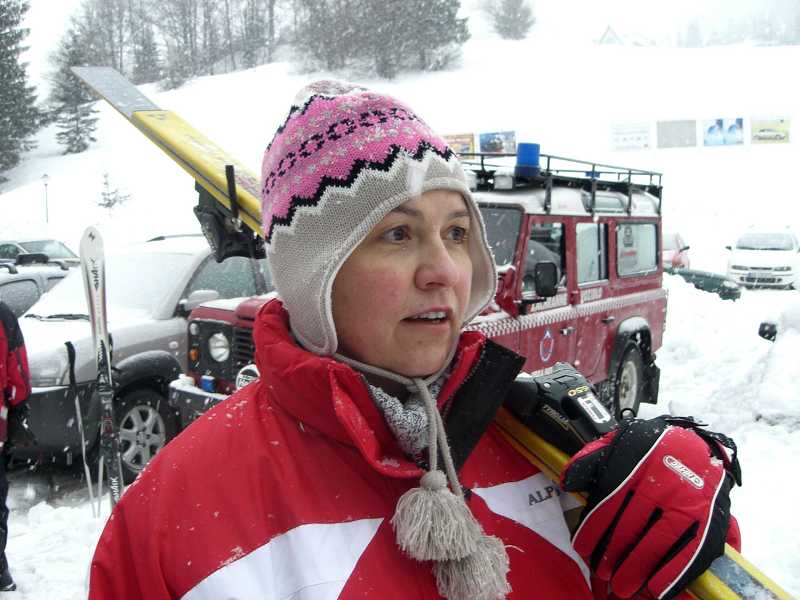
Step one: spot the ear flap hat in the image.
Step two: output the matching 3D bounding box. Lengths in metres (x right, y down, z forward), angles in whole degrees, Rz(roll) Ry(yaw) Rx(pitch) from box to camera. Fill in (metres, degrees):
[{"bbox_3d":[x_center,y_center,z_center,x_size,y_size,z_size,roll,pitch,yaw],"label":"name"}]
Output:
[{"bbox_3d":[-0.019,-0.072,0.790,0.200,0.260,0.230,-4,3,-37],"label":"ear flap hat"}]

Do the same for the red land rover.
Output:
[{"bbox_3d":[0.552,0.063,6.543,1.780,2.170,4.550,5,7,33],"label":"red land rover"}]

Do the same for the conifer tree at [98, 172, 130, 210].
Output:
[{"bbox_3d":[-22.837,-8.569,70.000,2.500,3.200,2.500,1,6,0],"label":"conifer tree"}]

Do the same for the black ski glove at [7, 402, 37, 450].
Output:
[{"bbox_3d":[-1.746,0.583,4.050,0.130,0.220,0.120,3,6,18],"label":"black ski glove"}]

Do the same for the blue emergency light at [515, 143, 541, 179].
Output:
[{"bbox_3d":[0.802,-0.878,5.528,0.155,0.215,0.155,1,6,0],"label":"blue emergency light"}]

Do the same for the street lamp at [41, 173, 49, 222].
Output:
[{"bbox_3d":[-29.105,-8.322,72.000,0.550,4.000,0.550,1,6,0],"label":"street lamp"}]

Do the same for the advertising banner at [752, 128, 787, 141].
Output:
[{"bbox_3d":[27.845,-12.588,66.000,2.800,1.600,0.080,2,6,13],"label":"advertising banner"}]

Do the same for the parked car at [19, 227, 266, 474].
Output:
[{"bbox_3d":[-1.902,0.252,7.351,1.810,1.700,4.320,3,6,26],"label":"parked car"}]

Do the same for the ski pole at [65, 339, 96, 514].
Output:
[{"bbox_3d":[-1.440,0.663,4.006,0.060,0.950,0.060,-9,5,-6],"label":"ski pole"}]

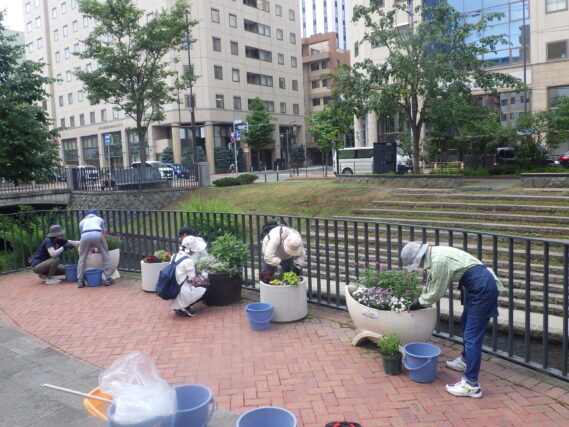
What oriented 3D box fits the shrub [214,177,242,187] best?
[{"bbox_3d":[-3.213,-1.745,25.500,1.500,0.500,1.150,-3,6,0],"label":"shrub"}]

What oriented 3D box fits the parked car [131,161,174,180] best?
[{"bbox_3d":[-12.829,-4.109,44.500,4.600,1.740,1.850,2,7,38],"label":"parked car"}]

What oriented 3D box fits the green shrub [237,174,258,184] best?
[{"bbox_3d":[-2.079,-1.909,26.000,1.200,0.500,1.050,-3,6,0],"label":"green shrub"}]

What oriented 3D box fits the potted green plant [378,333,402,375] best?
[{"bbox_3d":[0.911,1.180,3.863,0.210,0.350,0.210,-3,6,0],"label":"potted green plant"}]

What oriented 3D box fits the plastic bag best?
[{"bbox_3d":[-0.798,0.945,2.500,0.380,0.370,0.340,-3,6,0],"label":"plastic bag"}]

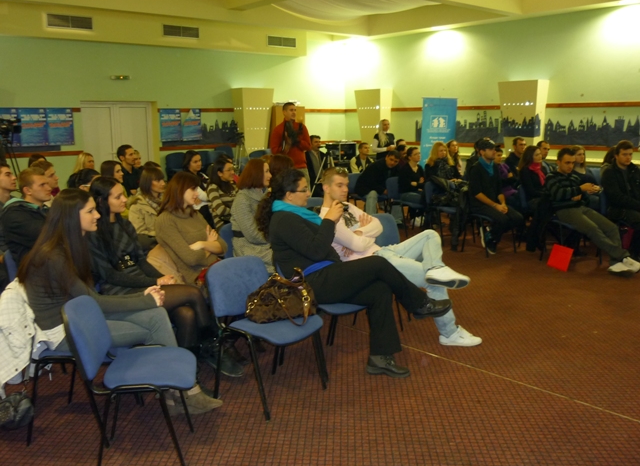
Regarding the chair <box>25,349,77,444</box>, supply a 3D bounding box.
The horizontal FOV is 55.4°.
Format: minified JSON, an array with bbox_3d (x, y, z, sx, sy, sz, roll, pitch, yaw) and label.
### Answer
[{"bbox_3d":[-1.307,0.639,3.252,0.560,0.820,0.530,0,11,4],"label":"chair"}]

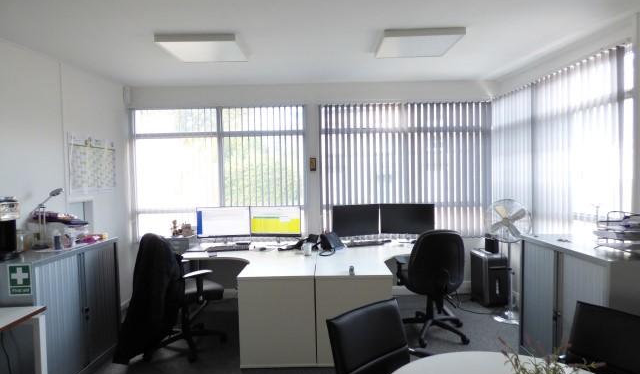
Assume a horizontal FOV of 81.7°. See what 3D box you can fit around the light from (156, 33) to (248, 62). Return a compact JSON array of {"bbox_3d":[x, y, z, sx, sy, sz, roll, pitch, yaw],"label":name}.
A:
[{"bbox_3d":[-0.965,-1.169,3.136,0.600,0.060,0.600,-1,3,2],"label":"light"}]

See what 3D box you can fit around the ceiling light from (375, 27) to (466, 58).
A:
[{"bbox_3d":[0.785,-1.152,3.026,0.600,0.055,0.610,-1,3,1],"label":"ceiling light"}]

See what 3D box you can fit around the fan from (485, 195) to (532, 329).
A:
[{"bbox_3d":[1.899,0.730,3.707,0.450,1.220,0.350,1,4,41],"label":"fan"}]

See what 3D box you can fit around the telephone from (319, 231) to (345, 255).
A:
[{"bbox_3d":[0.138,0.567,3.815,0.190,0.145,0.190,-3,4,-35],"label":"telephone"}]

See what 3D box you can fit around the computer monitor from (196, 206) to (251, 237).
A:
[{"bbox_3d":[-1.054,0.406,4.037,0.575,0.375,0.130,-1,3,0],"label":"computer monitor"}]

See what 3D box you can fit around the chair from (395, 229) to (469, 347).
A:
[{"bbox_3d":[1.069,0.869,3.477,0.620,1.010,0.620,-1,3,2],"label":"chair"}]

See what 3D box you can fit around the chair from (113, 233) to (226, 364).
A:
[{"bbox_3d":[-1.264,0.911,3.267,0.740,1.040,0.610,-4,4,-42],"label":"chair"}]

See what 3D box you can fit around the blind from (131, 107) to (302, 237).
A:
[{"bbox_3d":[-1.244,-0.186,4.550,2.120,1.580,0.100,-1,3,2],"label":"blind"}]

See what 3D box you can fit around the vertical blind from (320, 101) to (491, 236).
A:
[{"bbox_3d":[1.025,-0.188,4.403,2.020,1.590,0.090,-1,3,1],"label":"vertical blind"}]

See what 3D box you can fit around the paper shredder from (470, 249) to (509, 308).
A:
[{"bbox_3d":[1.928,1.030,4.202,0.280,0.570,0.320,-2,3,-8],"label":"paper shredder"}]

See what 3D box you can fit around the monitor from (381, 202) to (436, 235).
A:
[{"bbox_3d":[0.954,0.355,4.031,0.560,0.345,0.060,-1,3,14],"label":"monitor"}]

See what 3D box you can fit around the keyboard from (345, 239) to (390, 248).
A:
[{"bbox_3d":[0.512,0.614,3.918,0.440,0.030,0.150,-1,3,-8],"label":"keyboard"}]

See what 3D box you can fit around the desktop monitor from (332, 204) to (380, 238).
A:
[{"bbox_3d":[0.410,0.372,4.079,0.560,0.345,0.060,-2,3,-19],"label":"desktop monitor"}]

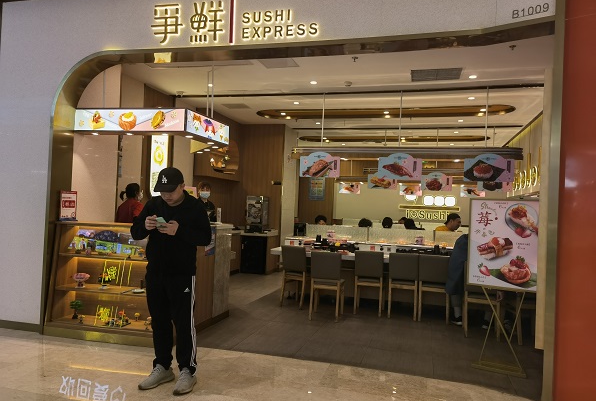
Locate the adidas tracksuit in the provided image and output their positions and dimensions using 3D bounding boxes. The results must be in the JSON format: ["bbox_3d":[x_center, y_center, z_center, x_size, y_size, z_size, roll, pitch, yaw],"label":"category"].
[{"bbox_3d":[-0.970,0.663,3.633,0.600,1.450,0.410,2,-1,13],"label":"adidas tracksuit"}]

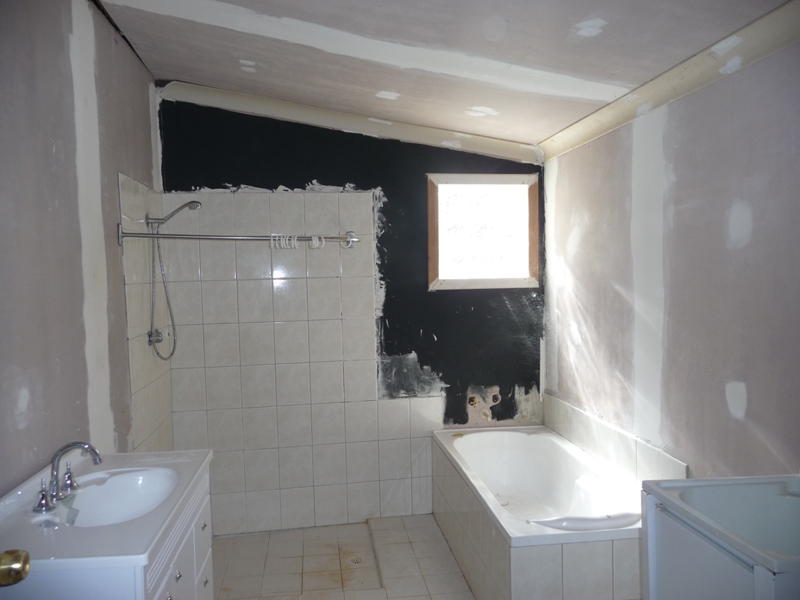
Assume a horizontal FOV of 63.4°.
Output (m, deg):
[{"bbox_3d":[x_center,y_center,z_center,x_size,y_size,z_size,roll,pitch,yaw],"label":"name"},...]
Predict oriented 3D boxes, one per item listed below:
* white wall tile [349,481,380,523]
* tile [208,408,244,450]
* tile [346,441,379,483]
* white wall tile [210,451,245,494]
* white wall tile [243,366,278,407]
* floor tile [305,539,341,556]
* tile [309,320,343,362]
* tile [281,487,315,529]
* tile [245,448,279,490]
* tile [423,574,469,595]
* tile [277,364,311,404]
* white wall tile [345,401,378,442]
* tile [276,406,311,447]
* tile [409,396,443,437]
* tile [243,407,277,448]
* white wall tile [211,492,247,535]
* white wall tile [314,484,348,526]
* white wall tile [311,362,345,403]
[{"bbox_3d":[-0.217,1.232,3.943,0.200,0.246,0.010,-2,3,-10],"label":"white wall tile"},{"bbox_3d":[-1.018,0.763,3.781,0.200,0.250,0.010,-2,3,-10],"label":"tile"},{"bbox_3d":[-0.226,0.988,3.934,0.200,0.250,0.010,-2,3,-8],"label":"tile"},{"bbox_3d":[-1.013,1.012,3.805,0.200,0.250,0.010,-2,3,-8],"label":"white wall tile"},{"bbox_3d":[-0.827,0.506,3.800,0.200,0.250,0.010,-2,3,-10],"label":"white wall tile"},{"bbox_3d":[-0.442,1.387,3.612,0.192,0.010,0.192,-2,3,-8],"label":"floor tile"},{"bbox_3d":[-0.438,0.243,3.849,0.200,0.250,0.010,-2,3,-8],"label":"tile"},{"bbox_3d":[-0.611,1.246,3.877,0.200,0.246,0.010,-2,3,-10],"label":"tile"},{"bbox_3d":[-0.814,1.005,3.829,0.200,0.250,0.010,-2,3,-10],"label":"tile"},{"bbox_3d":[0.227,1.377,3.139,0.192,0.010,0.192,-2,3,-8],"label":"tile"},{"bbox_3d":[-0.633,0.501,3.847,0.200,0.250,0.010,-2,3,-8],"label":"tile"},{"bbox_3d":[-0.231,0.738,3.920,0.200,0.250,0.010,-2,3,-8],"label":"white wall tile"},{"bbox_3d":[-0.627,0.751,3.862,0.200,0.250,0.010,-2,3,-8],"label":"tile"},{"bbox_3d":[0.164,0.726,3.978,0.200,0.250,0.010,-2,3,-8],"label":"tile"},{"bbox_3d":[-0.825,0.757,3.833,0.200,0.250,0.010,-2,3,-8],"label":"tile"},{"bbox_3d":[-1.007,1.260,3.820,0.200,0.246,0.010,-2,3,-8],"label":"white wall tile"},{"bbox_3d":[-0.414,1.239,3.910,0.200,0.246,0.010,-2,3,-10],"label":"white wall tile"},{"bbox_3d":[-0.432,0.493,3.864,0.200,0.250,0.010,-2,3,-8],"label":"white wall tile"}]

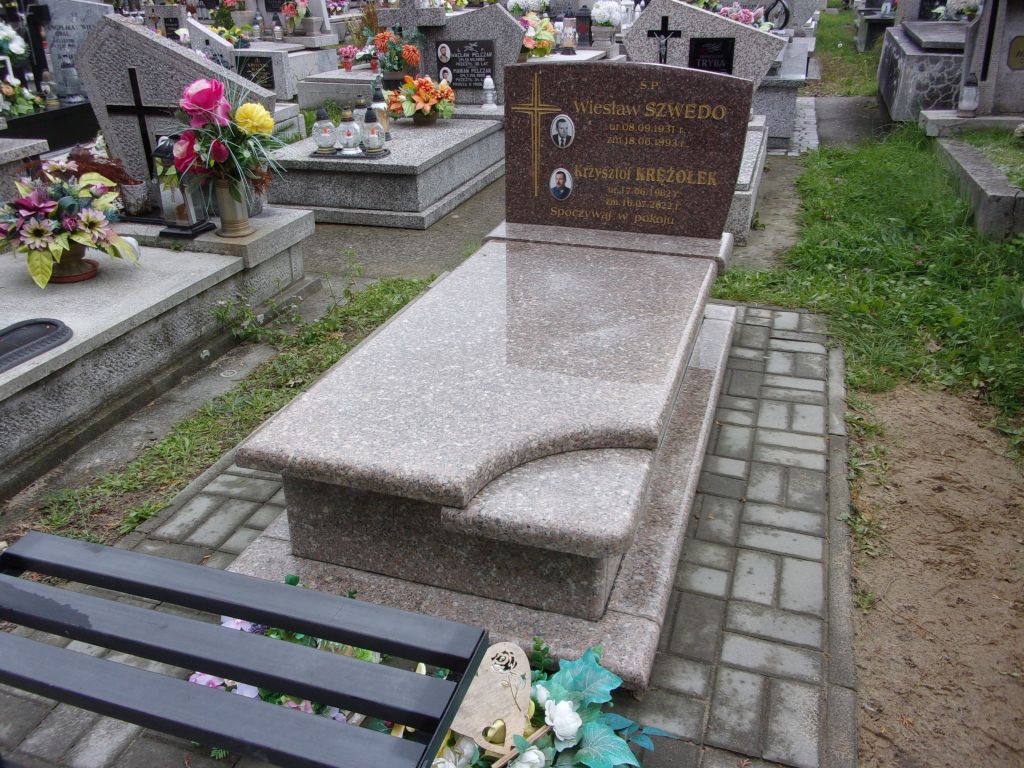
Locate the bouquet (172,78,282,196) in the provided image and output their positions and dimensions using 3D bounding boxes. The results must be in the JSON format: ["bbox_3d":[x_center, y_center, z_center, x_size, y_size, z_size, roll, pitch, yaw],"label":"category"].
[{"bbox_3d":[-1.100,-0.953,3.201,0.430,0.430,0.400,8,28,17],"label":"bouquet"}]

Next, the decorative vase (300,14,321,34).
[{"bbox_3d":[-2.329,-4.158,9.621,0.230,0.230,0.230,8,28,17],"label":"decorative vase"}]

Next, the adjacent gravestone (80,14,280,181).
[{"bbox_3d":[-1.401,-1.155,3.571,0.915,0.810,0.110,8,28,17],"label":"adjacent gravestone"}]

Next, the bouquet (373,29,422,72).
[{"bbox_3d":[-0.817,-2.379,5.908,0.340,0.300,0.320,8,28,17],"label":"bouquet"}]

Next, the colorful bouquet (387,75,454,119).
[{"bbox_3d":[-0.625,-1.963,5.655,0.450,0.300,0.380,8,28,17],"label":"colorful bouquet"}]

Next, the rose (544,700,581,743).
[{"bbox_3d":[0.088,0.576,1.413,0.065,0.055,0.065,-1,27,1],"label":"rose"}]

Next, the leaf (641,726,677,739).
[{"bbox_3d":[0.263,0.625,1.485,0.063,0.013,0.021,8,28,17],"label":"leaf"}]

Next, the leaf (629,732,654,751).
[{"bbox_3d":[0.226,0.624,1.445,0.043,0.014,0.030,8,28,17],"label":"leaf"}]

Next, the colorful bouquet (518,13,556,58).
[{"bbox_3d":[0.248,-3.394,8.066,0.360,0.420,0.340,-1,27,1],"label":"colorful bouquet"}]

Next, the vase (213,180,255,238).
[{"bbox_3d":[-1.137,-0.716,3.337,0.164,0.220,0.164,8,28,17],"label":"vase"}]

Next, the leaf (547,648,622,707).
[{"bbox_3d":[0.134,0.540,1.525,0.135,0.050,0.105,8,28,17],"label":"leaf"}]

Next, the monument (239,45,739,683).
[{"bbox_3d":[0.111,-0.297,2.339,0.945,0.985,1.880,8,28,17],"label":"monument"}]

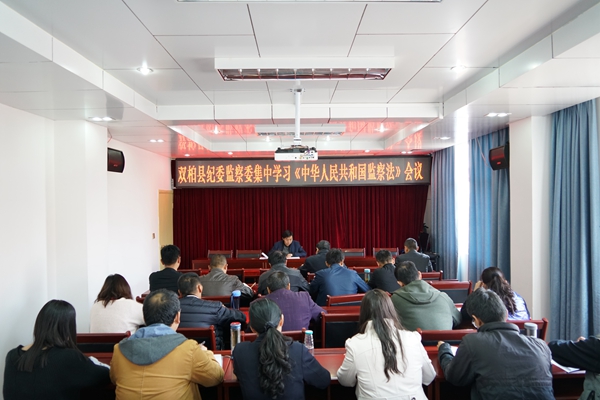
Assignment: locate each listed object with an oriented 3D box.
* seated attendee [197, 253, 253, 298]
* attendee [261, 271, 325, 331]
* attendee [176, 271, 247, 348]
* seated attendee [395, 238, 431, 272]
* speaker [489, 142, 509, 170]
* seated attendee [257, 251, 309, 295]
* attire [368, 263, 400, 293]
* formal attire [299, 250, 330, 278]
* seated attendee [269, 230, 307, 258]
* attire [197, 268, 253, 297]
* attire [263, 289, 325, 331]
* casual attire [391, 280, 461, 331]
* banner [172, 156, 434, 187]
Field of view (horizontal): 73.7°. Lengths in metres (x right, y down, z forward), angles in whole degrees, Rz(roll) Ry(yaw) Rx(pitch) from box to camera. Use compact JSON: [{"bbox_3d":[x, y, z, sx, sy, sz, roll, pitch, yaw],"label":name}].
[{"bbox_3d":[-0.854,1.179,4.350,0.570,1.170,0.740,-1,0,2],"label":"seated attendee"},{"bbox_3d":[-0.095,1.178,3.300,0.570,1.180,0.740,-1,0,0],"label":"attendee"},{"bbox_3d":[-0.700,1.139,3.050,0.580,1.220,0.700,0,1,9],"label":"attendee"},{"bbox_3d":[1.420,1.109,5.100,0.520,1.240,0.700,0,1,-3],"label":"seated attendee"},{"bbox_3d":[2.430,-0.490,4.660,0.240,0.280,0.340,-12,0,-10],"label":"speaker"},{"bbox_3d":[-0.191,1.164,4.360,0.560,1.200,0.740,-1,0,0],"label":"seated attendee"},{"bbox_3d":[0.967,1.004,4.420,0.510,0.620,0.460,-1,0,0],"label":"attire"},{"bbox_3d":[0.266,0.995,5.450,0.550,0.630,0.460,-1,0,-9],"label":"formal attire"},{"bbox_3d":[-0.219,1.149,7.000,0.590,1.210,0.720,-1,0,0],"label":"seated attendee"},{"bbox_3d":[-0.730,0.981,3.950,0.580,0.630,0.450,0,1,5],"label":"attire"},{"bbox_3d":[-0.093,1.013,3.220,0.560,0.610,0.460,-1,0,0],"label":"attire"},{"bbox_3d":[0.920,0.920,3.000,0.540,0.680,0.450,0,1,-3],"label":"casual attire"},{"bbox_3d":[0.060,-0.537,7.750,4.960,0.570,0.140,0,1,-2],"label":"banner"}]

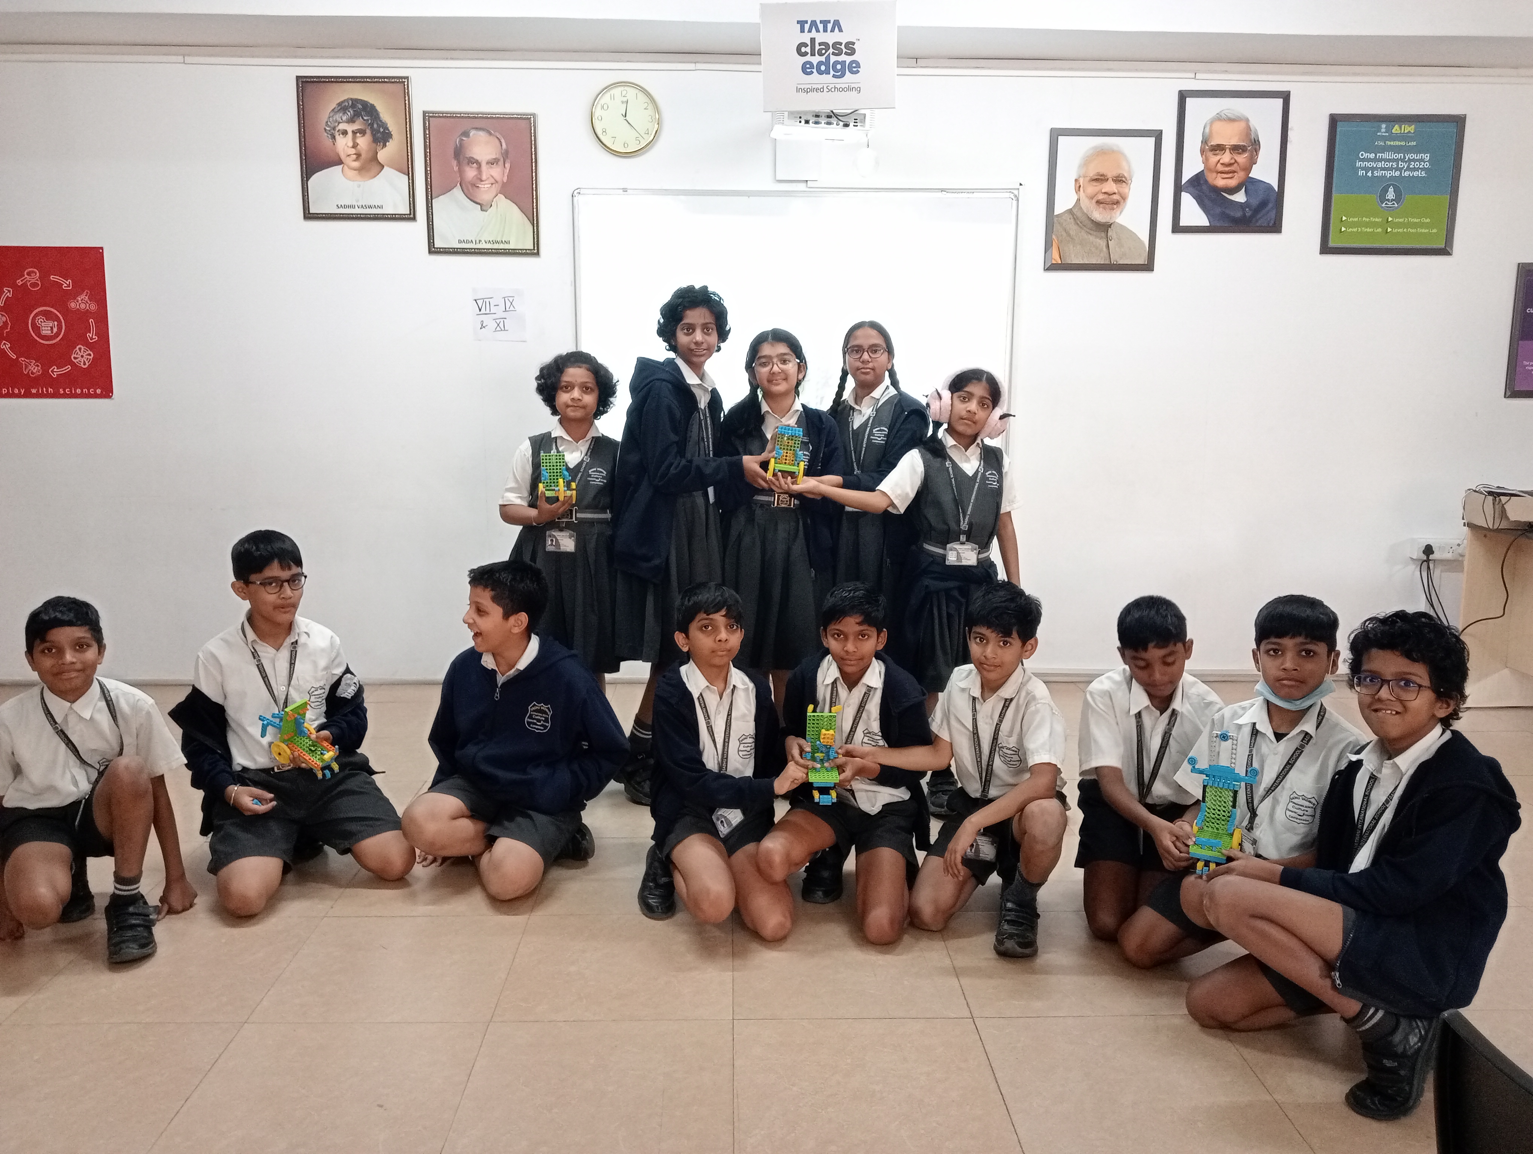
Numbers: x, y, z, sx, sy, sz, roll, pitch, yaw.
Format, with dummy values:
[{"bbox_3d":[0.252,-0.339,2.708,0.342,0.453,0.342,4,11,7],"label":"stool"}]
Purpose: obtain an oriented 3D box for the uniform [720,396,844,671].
[{"bbox_3d":[0.043,-0.125,3.856,0.400,0.875,0.310,0,10,-2],"label":"uniform"}]

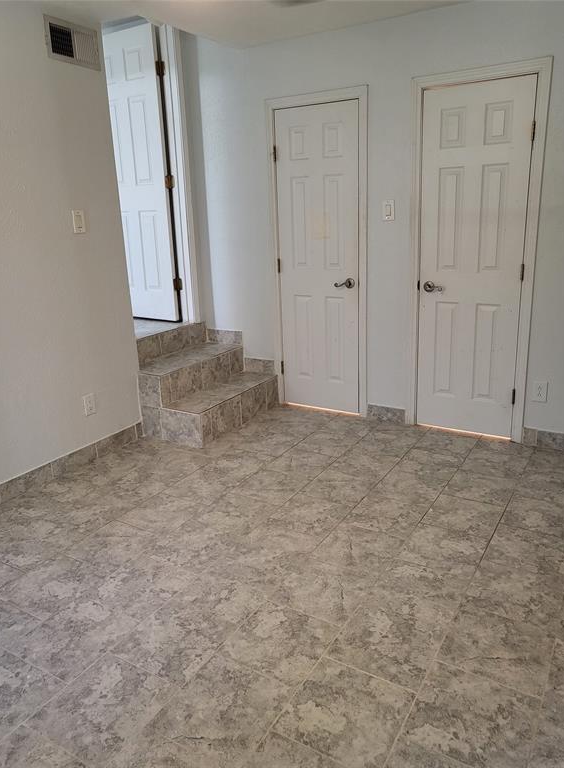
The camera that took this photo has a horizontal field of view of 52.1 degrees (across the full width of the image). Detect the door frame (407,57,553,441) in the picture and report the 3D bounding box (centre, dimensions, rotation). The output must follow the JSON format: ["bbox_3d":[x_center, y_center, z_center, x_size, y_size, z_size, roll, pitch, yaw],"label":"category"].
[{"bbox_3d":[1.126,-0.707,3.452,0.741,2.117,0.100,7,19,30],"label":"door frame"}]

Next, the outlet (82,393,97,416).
[{"bbox_3d":[-1.145,0.127,3.458,0.012,0.118,0.074,7,19,30],"label":"outlet"}]

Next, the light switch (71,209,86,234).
[{"bbox_3d":[-1.136,-0.911,3.242,0.012,0.117,0.073,7,19,30],"label":"light switch"}]

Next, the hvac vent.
[{"bbox_3d":[-1.105,-1.821,3.088,0.016,0.198,0.351,7,19,30],"label":"hvac vent"}]

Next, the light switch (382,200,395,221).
[{"bbox_3d":[0.661,-1.076,3.584,0.074,0.118,0.012,7,19,30],"label":"light switch"}]

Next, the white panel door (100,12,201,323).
[{"bbox_3d":[-0.940,-1.410,3.914,0.130,2.115,0.837,7,19,30],"label":"white panel door"}]

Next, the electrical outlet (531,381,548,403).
[{"bbox_3d":[1.521,0.047,3.398,0.076,0.116,0.012,7,19,30],"label":"electrical outlet"}]

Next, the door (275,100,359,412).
[{"bbox_3d":[0.256,-0.799,3.953,0.605,2.032,0.040,7,19,30],"label":"door"}]

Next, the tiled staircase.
[{"bbox_3d":[-0.554,-0.048,4.109,0.660,0.616,0.940,7,19,30],"label":"tiled staircase"}]

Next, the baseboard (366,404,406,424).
[{"bbox_3d":[0.713,0.211,3.960,0.274,0.102,0.012,7,19,30],"label":"baseboard"}]

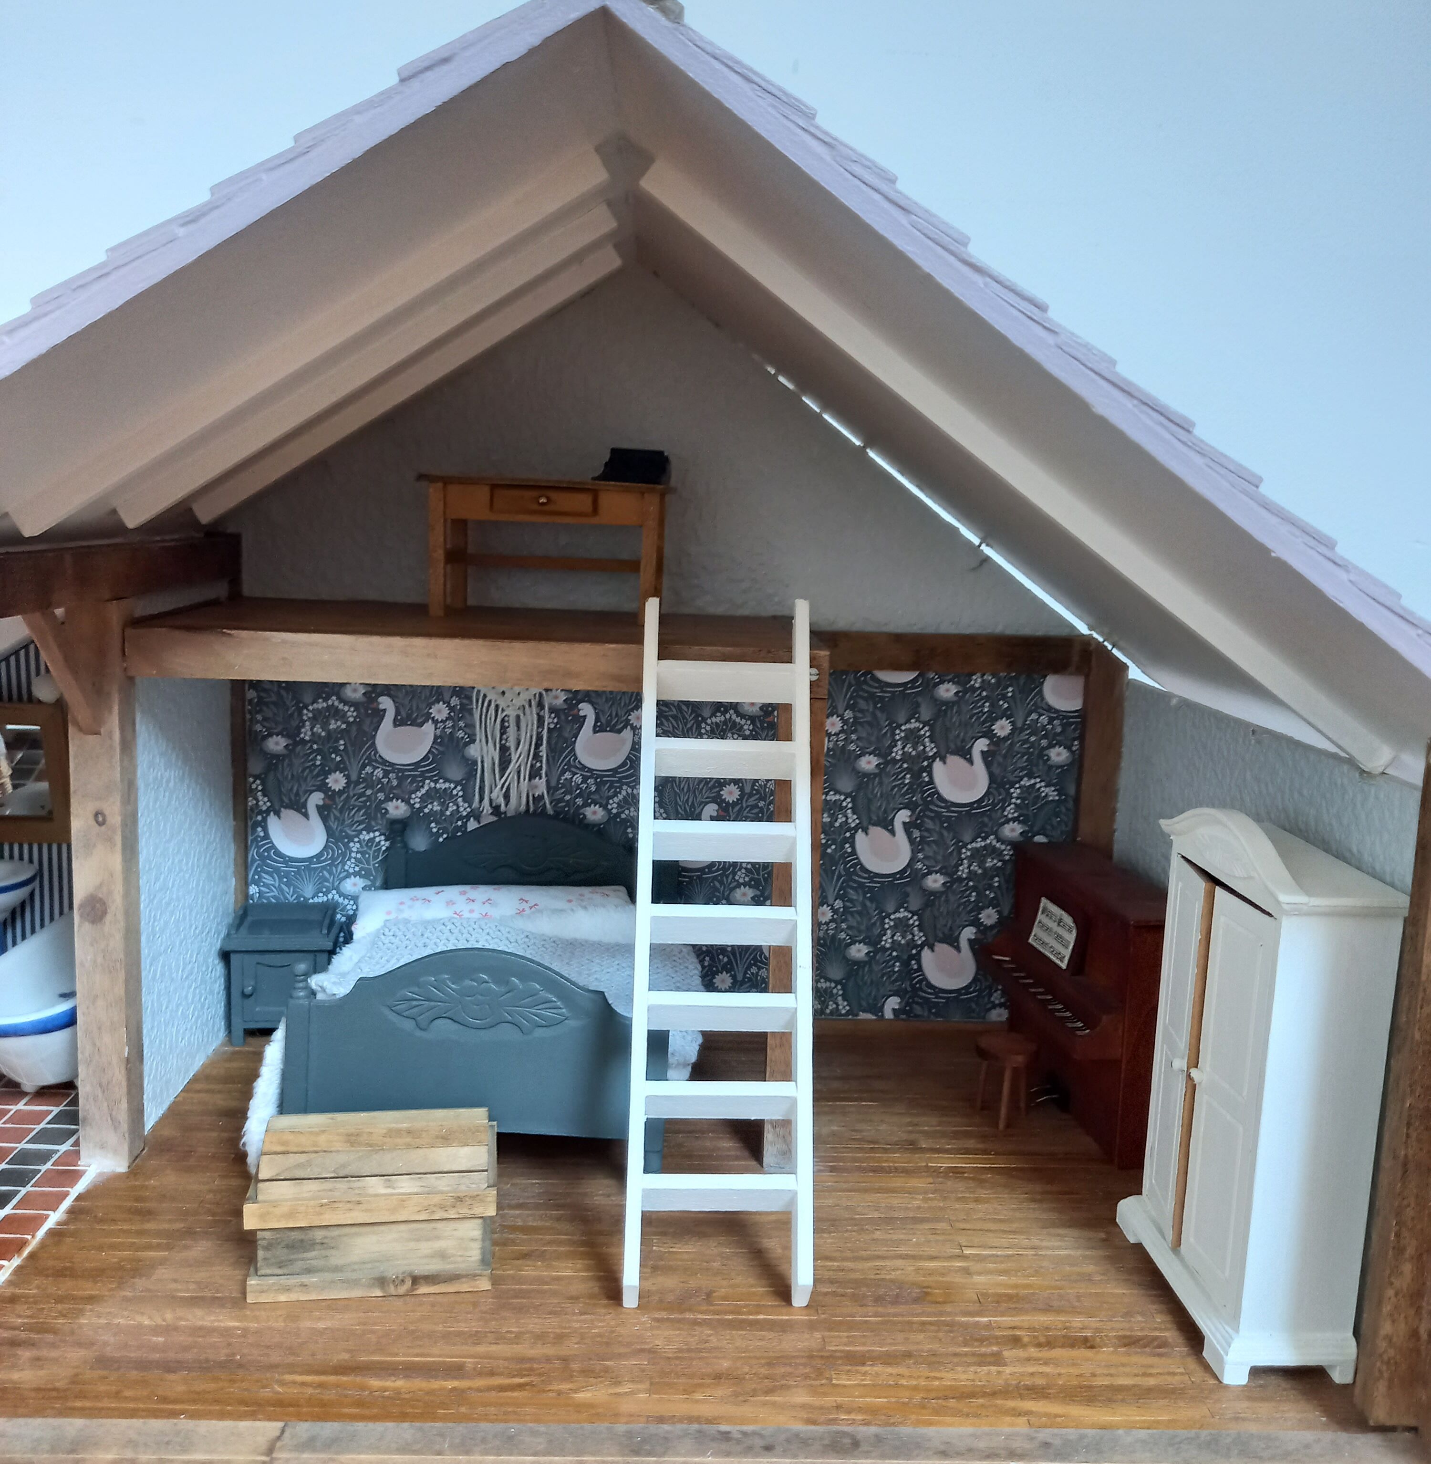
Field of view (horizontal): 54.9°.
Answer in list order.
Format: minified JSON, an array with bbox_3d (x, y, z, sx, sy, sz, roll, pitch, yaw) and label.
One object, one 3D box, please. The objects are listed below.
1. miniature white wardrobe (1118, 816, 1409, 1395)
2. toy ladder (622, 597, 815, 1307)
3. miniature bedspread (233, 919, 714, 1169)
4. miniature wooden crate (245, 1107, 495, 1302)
[{"bbox_3d":[0.180,0.114,0.465,0.048,0.170,0.092,2,8,-2],"label":"miniature white wardrobe"},{"bbox_3d":[0.003,0.075,0.500,0.064,0.247,0.013,2,-14,-2],"label":"toy ladder"},{"bbox_3d":[-0.097,0.131,0.629,0.182,0.072,0.125,2,8,0],"label":"miniature bedspread"},{"bbox_3d":[-0.119,0.159,0.486,0.083,0.054,0.060,1,8,-9],"label":"miniature wooden crate"}]

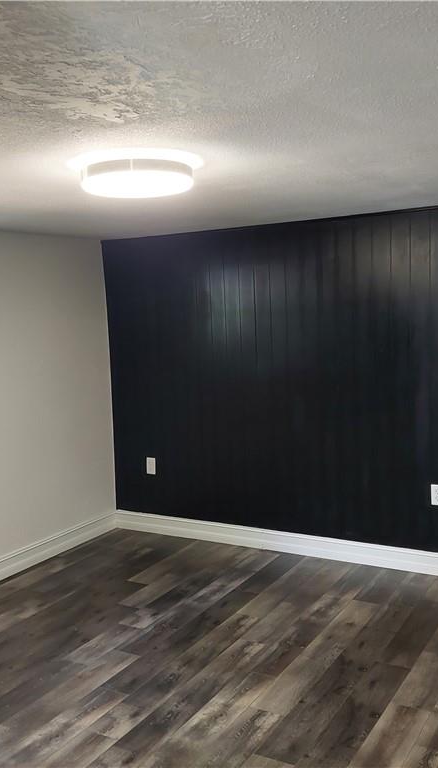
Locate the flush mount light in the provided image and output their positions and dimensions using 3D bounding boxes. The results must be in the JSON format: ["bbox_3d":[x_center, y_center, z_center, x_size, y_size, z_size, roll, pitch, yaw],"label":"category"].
[{"bbox_3d":[-0.293,-0.744,2.551,0.470,0.090,0.470,-2,6,0],"label":"flush mount light"}]

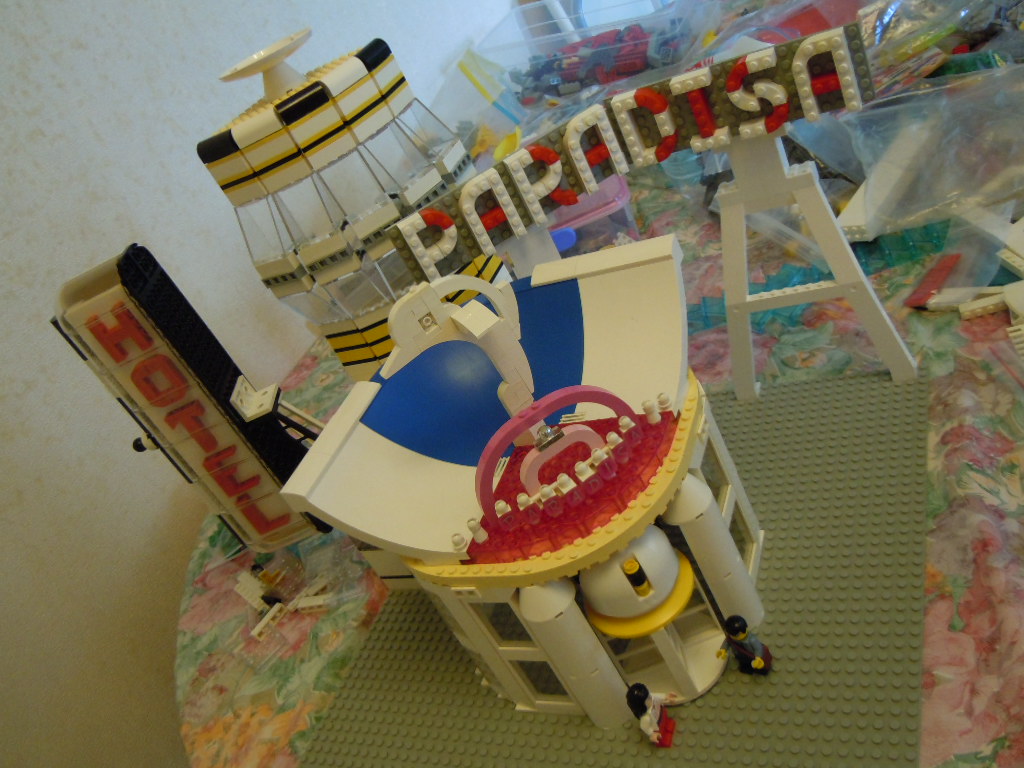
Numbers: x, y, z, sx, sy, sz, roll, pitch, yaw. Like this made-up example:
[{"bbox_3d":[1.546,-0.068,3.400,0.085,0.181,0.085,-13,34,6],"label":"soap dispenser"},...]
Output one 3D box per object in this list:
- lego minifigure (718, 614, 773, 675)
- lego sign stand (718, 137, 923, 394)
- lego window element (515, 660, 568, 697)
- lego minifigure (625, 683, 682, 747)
[{"bbox_3d":[0.126,0.144,0.484,0.026,0.042,0.015,-9,36,32],"label":"lego minifigure"},{"bbox_3d":[0.187,-0.077,0.603,0.128,0.204,0.016,-9,36,32],"label":"lego sign stand"},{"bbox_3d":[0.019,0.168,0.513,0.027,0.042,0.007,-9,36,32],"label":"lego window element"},{"bbox_3d":[0.077,0.177,0.476,0.019,0.042,0.025,-9,36,32],"label":"lego minifigure"}]

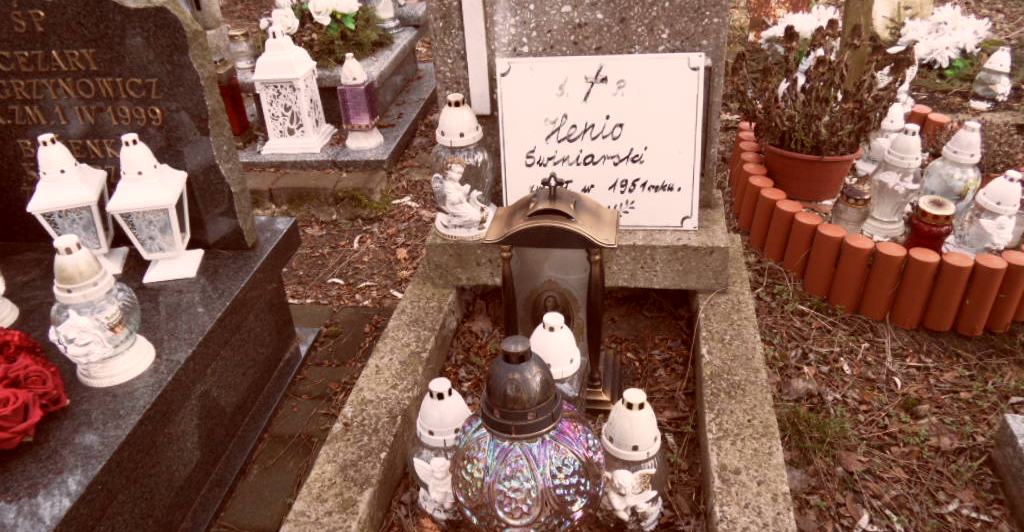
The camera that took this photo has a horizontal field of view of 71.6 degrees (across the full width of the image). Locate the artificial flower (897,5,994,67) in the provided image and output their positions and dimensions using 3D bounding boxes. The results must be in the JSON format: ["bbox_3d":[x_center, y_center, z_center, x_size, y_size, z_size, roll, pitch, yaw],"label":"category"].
[{"bbox_3d":[1.548,-0.814,2.530,0.330,0.190,0.260,10,36,18],"label":"artificial flower"}]

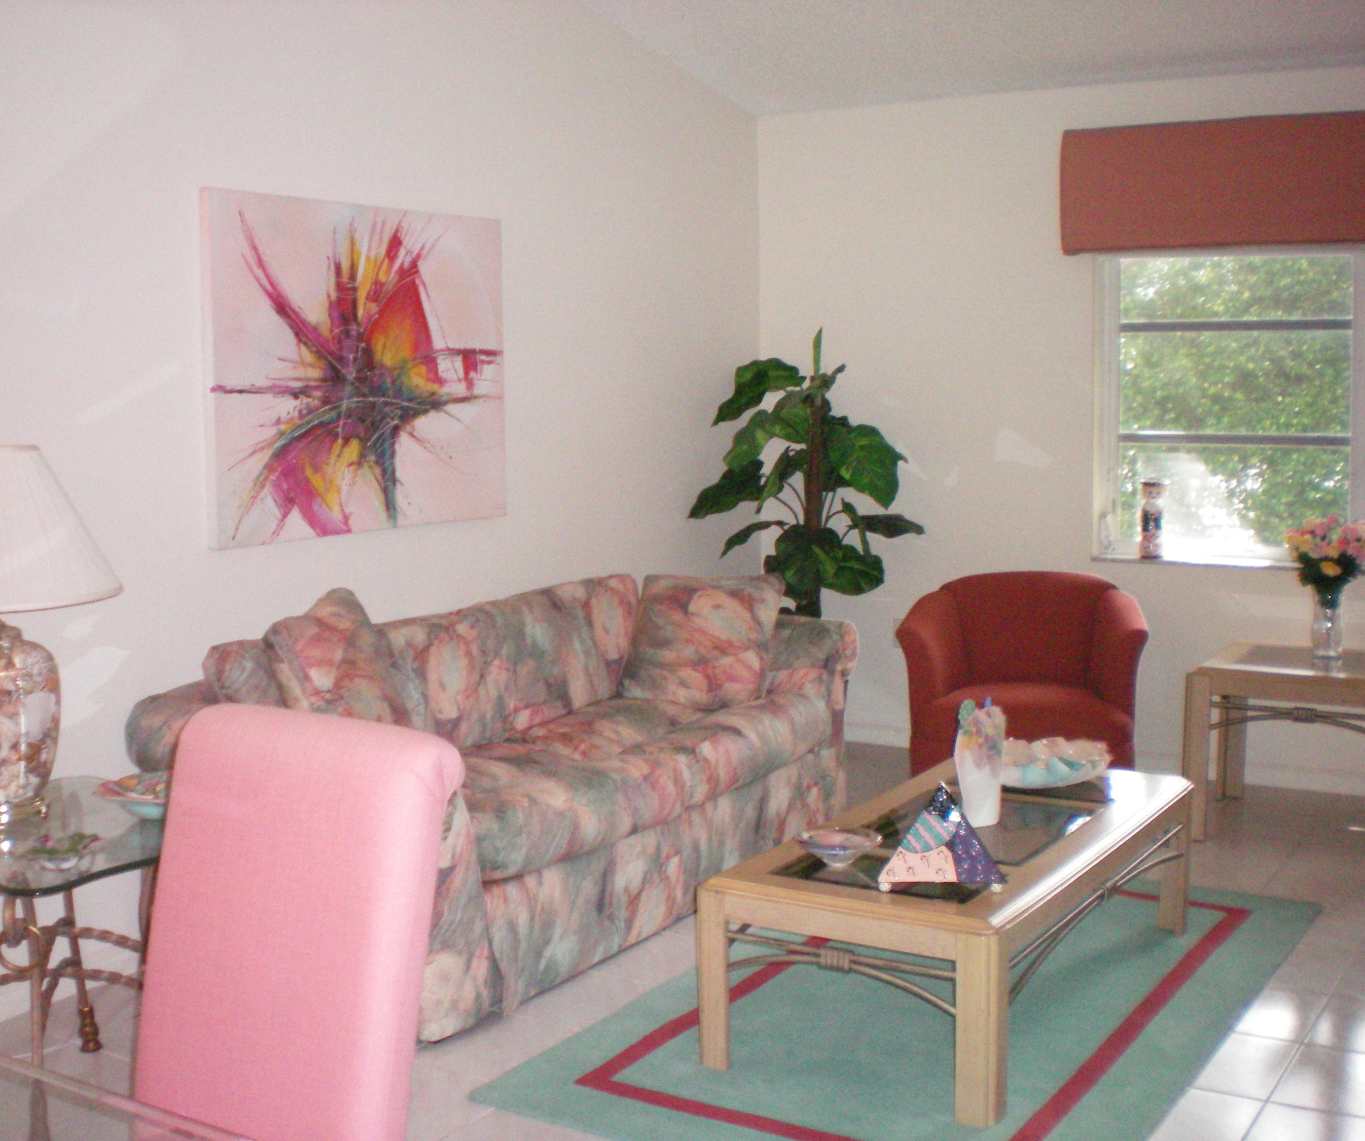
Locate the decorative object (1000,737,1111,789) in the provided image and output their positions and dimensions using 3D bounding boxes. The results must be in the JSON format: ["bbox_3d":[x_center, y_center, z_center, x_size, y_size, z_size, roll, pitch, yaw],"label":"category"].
[{"bbox_3d":[0.939,0.514,4.393,0.360,0.080,0.300,0,6,12],"label":"decorative object"}]

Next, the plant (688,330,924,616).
[{"bbox_3d":[0.473,-0.041,6.011,0.840,1.640,0.780,-1,6,5],"label":"plant"}]

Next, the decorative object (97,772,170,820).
[{"bbox_3d":[-1.132,0.491,3.648,0.280,0.065,0.230,-3,6,-15],"label":"decorative object"}]

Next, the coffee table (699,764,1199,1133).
[{"bbox_3d":[0.683,0.796,3.955,0.679,0.382,1.407,2,7,31],"label":"coffee table"}]

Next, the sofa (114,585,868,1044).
[{"bbox_3d":[-0.383,0.510,4.709,0.917,0.840,2.226,2,7,31],"label":"sofa"}]

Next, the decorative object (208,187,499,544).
[{"bbox_3d":[-0.886,-0.570,4.767,0.040,0.924,1.211,2,7,31],"label":"decorative object"}]

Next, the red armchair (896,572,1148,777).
[{"bbox_3d":[1.125,0.435,5.456,0.780,0.777,0.750,1,6,17],"label":"red armchair"}]

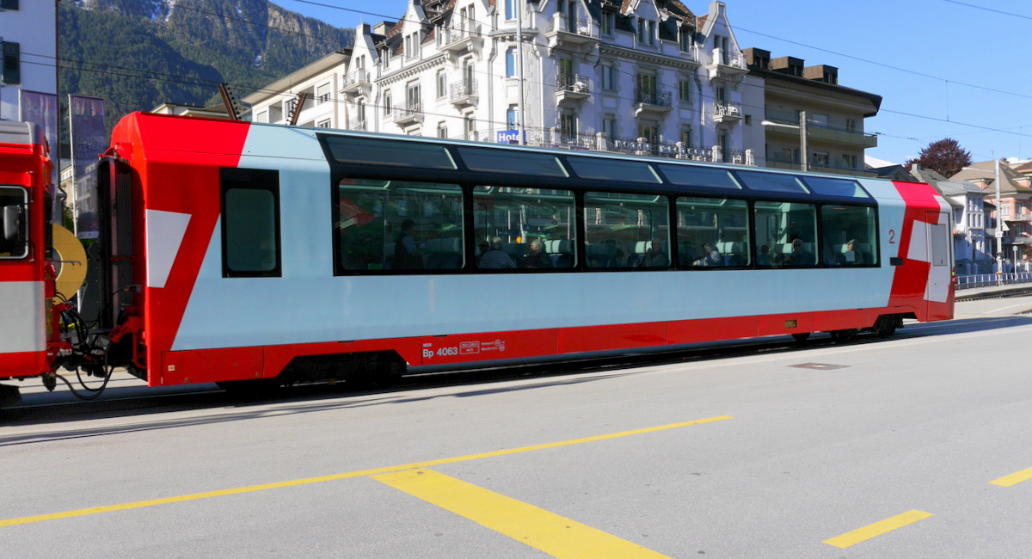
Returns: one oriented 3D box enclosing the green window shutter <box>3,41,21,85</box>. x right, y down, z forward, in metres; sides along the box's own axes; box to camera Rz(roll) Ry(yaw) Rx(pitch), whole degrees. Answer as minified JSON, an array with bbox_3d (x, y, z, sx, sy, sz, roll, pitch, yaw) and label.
[{"bbox_3d":[-19.340,-8.282,32.000,0.555,1.600,0.060,-1,-1,-35],"label":"green window shutter"}]

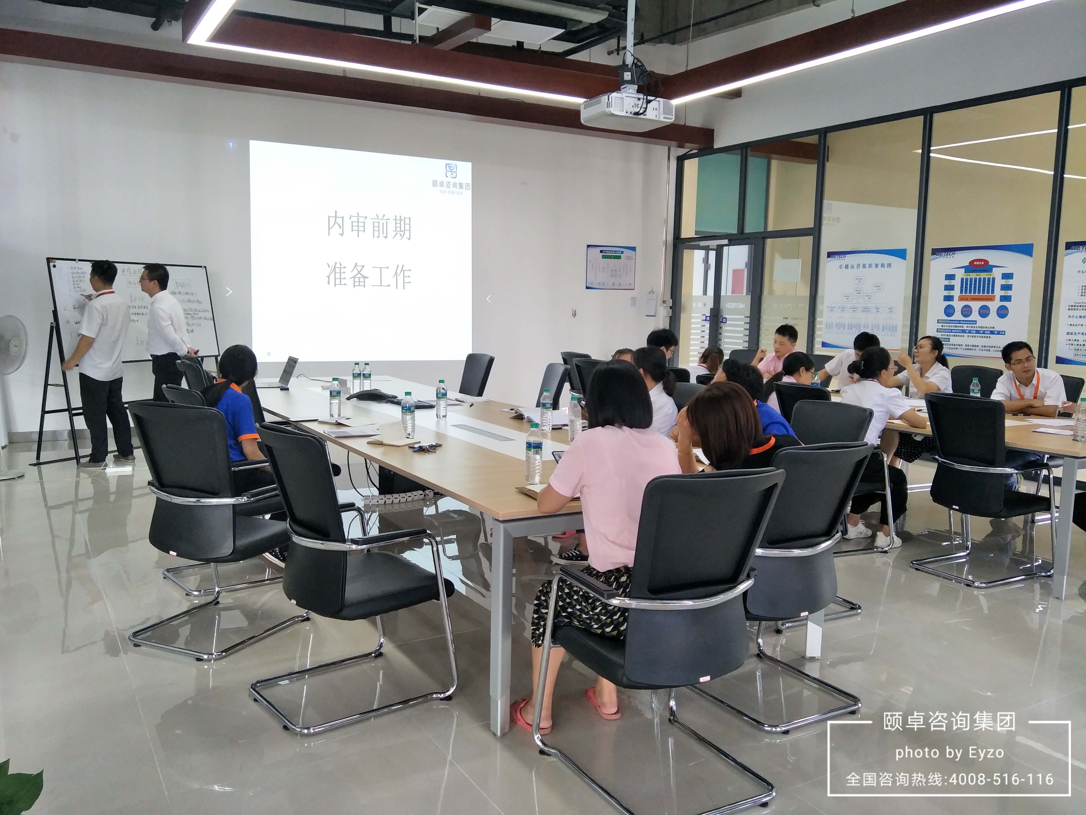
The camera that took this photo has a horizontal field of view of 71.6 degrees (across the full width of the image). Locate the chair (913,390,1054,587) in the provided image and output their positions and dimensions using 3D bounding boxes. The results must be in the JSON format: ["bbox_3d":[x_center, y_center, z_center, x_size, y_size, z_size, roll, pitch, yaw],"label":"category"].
[{"bbox_3d":[2.372,0.405,4.060,0.582,0.965,0.517,-1,8,-21],"label":"chair"}]

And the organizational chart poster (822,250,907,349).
[{"bbox_3d":[3.154,-1.065,7.443,0.012,0.980,0.849,-2,8,-25],"label":"organizational chart poster"}]

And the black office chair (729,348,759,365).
[{"bbox_3d":[1.933,-0.092,7.895,0.630,1.000,0.570,-3,8,-30],"label":"black office chair"}]

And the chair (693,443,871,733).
[{"bbox_3d":[0.841,0.602,2.857,0.570,1.000,0.630,-3,9,-33],"label":"chair"}]

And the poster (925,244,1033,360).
[{"bbox_3d":[4.029,-0.971,6.950,0.020,1.020,0.910,-4,9,-36],"label":"poster"}]

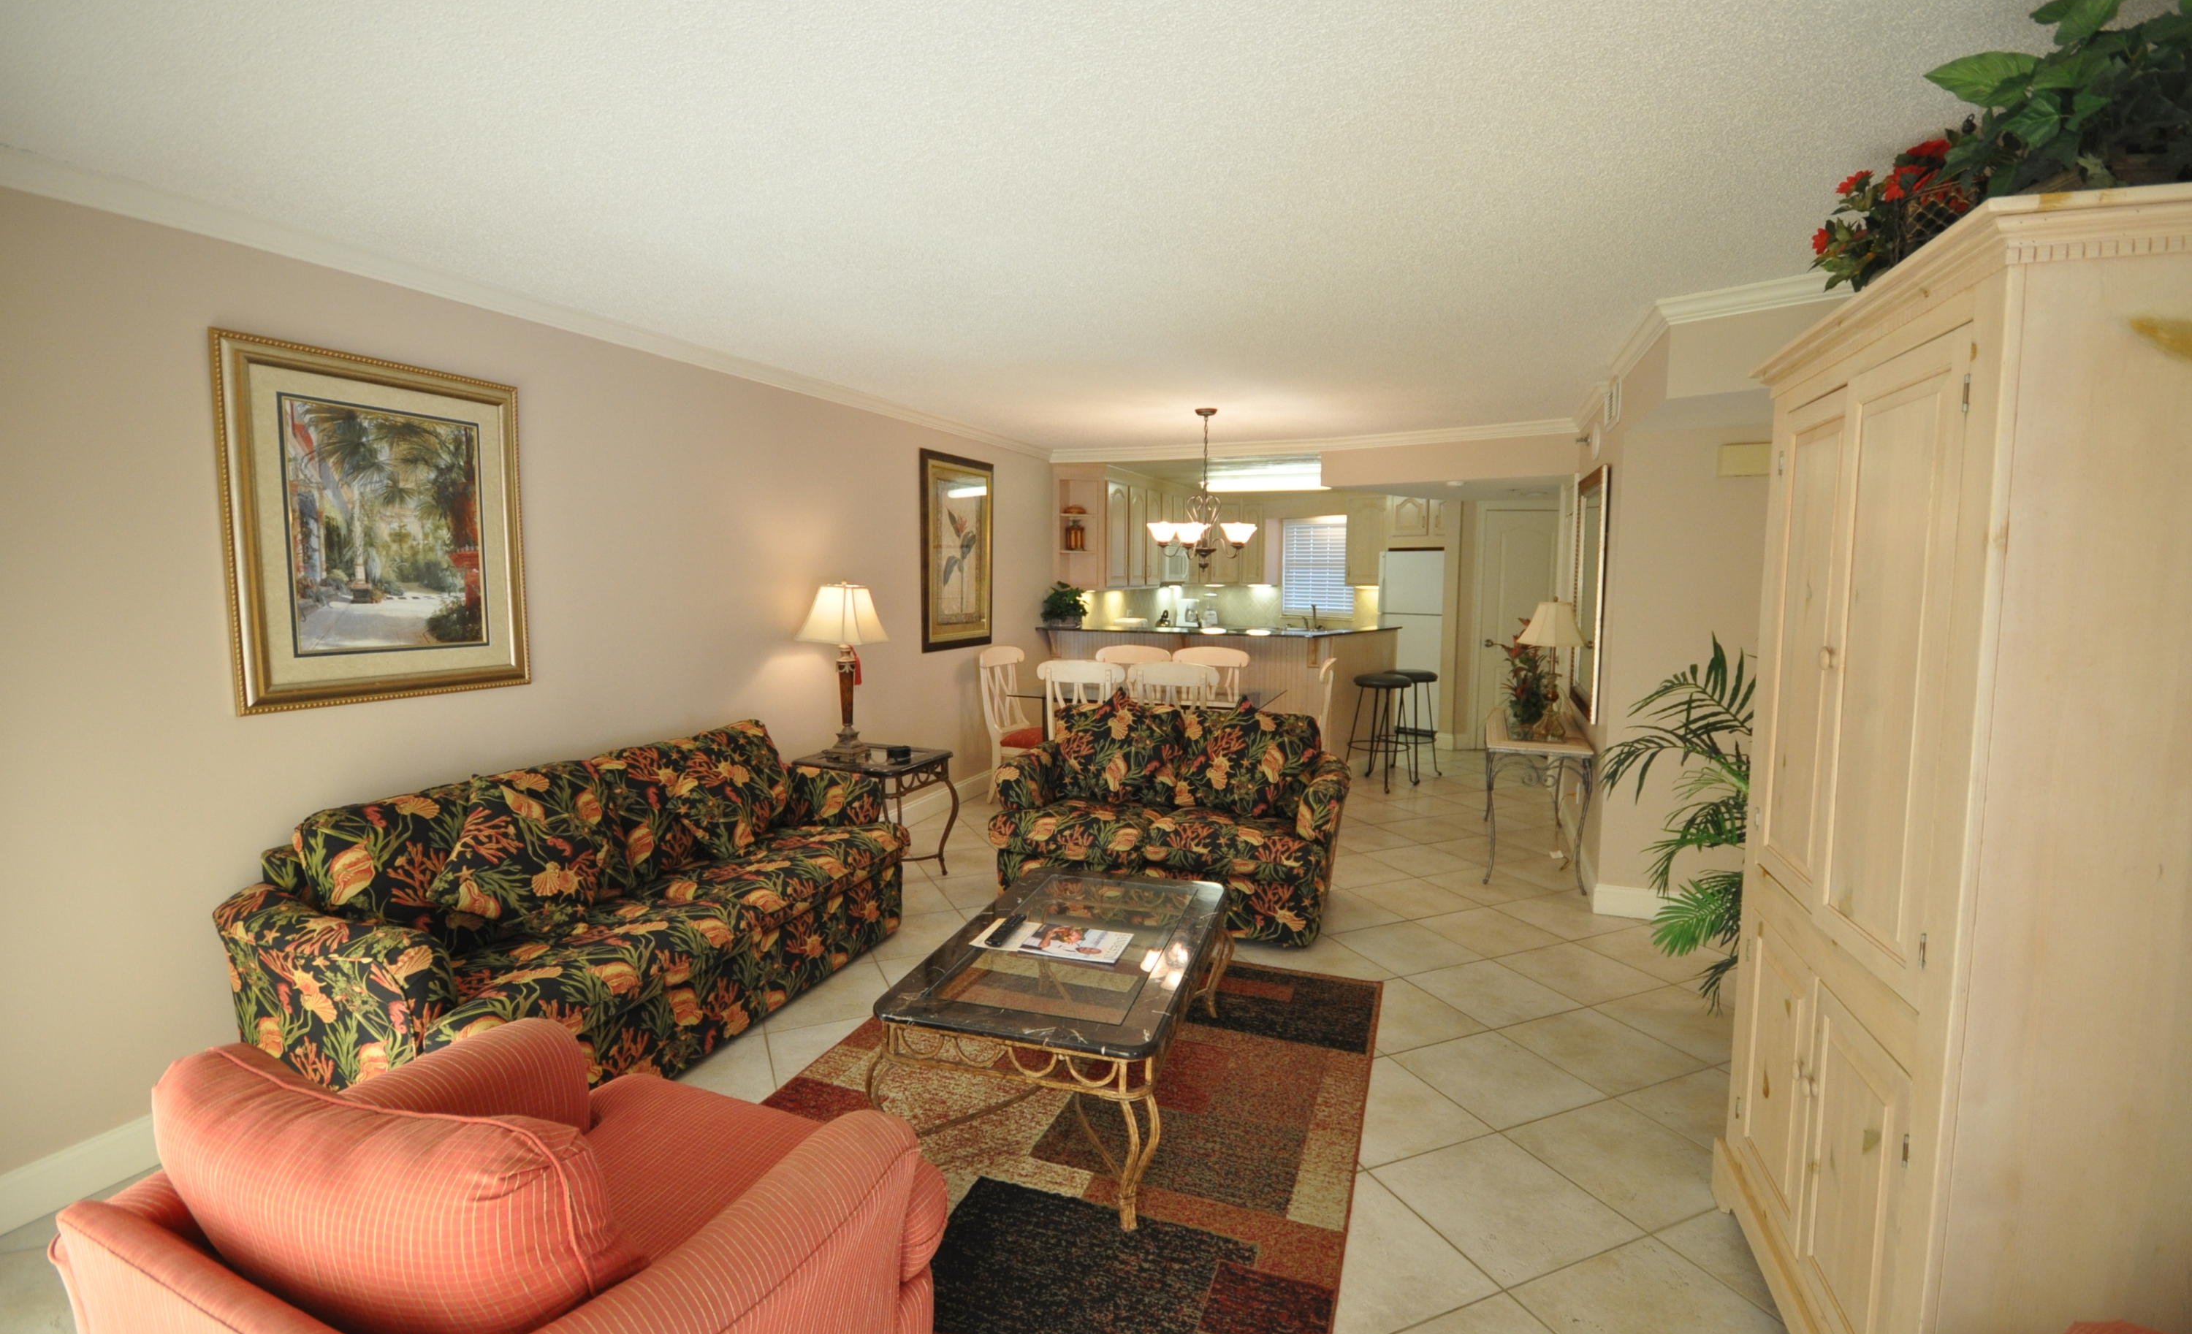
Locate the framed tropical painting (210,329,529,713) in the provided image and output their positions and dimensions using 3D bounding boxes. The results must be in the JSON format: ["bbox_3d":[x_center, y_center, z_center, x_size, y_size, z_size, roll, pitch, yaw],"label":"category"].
[{"bbox_3d":[-2.074,-0.400,2.702,0.050,0.970,0.785,2,6,22],"label":"framed tropical painting"}]

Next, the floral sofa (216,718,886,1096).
[{"bbox_3d":[-1.525,0.751,3.027,0.900,0.860,1.920,2,6,21],"label":"floral sofa"}]

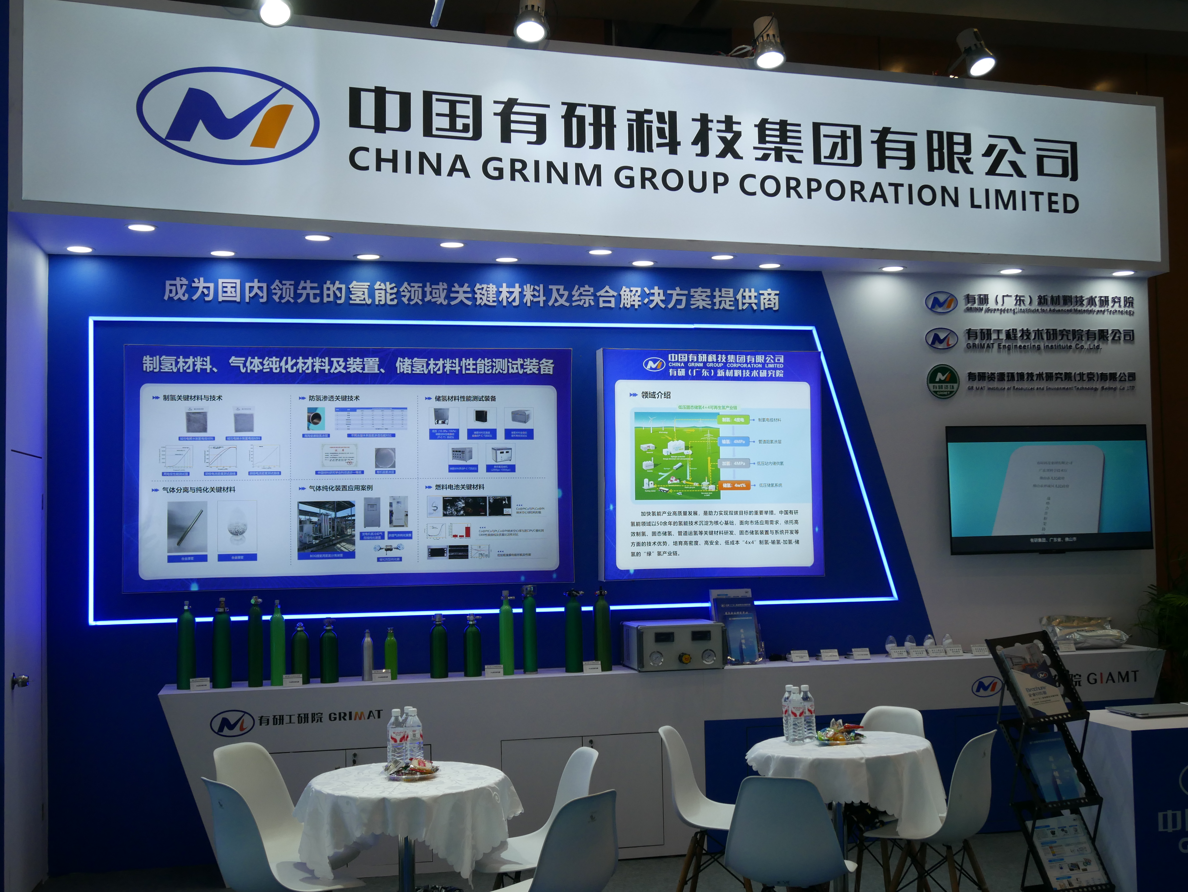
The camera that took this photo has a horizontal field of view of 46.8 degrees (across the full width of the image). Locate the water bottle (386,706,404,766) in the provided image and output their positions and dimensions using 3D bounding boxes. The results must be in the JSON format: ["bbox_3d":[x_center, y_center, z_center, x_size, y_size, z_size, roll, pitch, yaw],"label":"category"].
[{"bbox_3d":[-0.741,1.107,5.152,0.065,0.230,0.065,-1,-3,0],"label":"water bottle"}]

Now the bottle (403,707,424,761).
[{"bbox_3d":[-0.679,1.107,5.166,0.065,0.230,0.065,-1,-3,0],"label":"bottle"}]

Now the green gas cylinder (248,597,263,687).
[{"bbox_3d":[-1.606,0.926,6.515,0.069,0.424,0.069,0,-2,-12],"label":"green gas cylinder"}]

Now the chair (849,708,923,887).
[{"bbox_3d":[1.180,1.552,5.806,0.460,0.820,0.520,-3,-3,37],"label":"chair"}]

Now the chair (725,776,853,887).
[{"bbox_3d":[0.695,1.540,4.871,0.460,0.820,0.520,-1,-2,14],"label":"chair"}]

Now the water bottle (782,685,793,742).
[{"bbox_3d":[0.817,1.114,5.718,0.065,0.230,0.065,-1,-3,0],"label":"water bottle"}]

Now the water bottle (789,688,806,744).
[{"bbox_3d":[0.831,1.110,5.639,0.065,0.230,0.065,-1,-3,0],"label":"water bottle"}]

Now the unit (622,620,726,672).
[{"bbox_3d":[0.410,1.023,7.041,0.445,0.223,0.295,0,-2,-12],"label":"unit"}]

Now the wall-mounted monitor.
[{"bbox_3d":[2.537,0.239,7.670,1.235,0.705,0.060,0,-2,-12],"label":"wall-mounted monitor"}]

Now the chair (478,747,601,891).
[{"bbox_3d":[-0.220,1.565,5.141,0.520,0.820,0.460,0,-2,-17],"label":"chair"}]

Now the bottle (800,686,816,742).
[{"bbox_3d":[0.881,1.113,5.712,0.065,0.230,0.065,-1,-3,0],"label":"bottle"}]

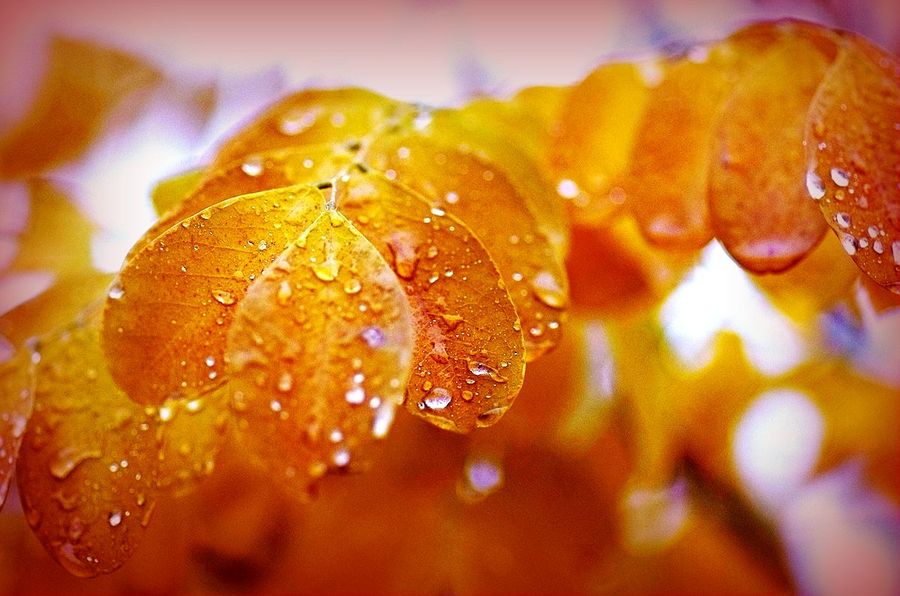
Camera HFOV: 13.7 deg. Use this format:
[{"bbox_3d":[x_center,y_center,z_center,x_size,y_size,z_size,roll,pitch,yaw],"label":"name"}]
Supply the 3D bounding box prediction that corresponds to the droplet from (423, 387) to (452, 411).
[{"bbox_3d":[-0.002,0.013,0.499,0.004,0.003,0.002,0,-21,-13],"label":"droplet"}]

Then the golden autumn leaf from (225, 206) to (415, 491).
[{"bbox_3d":[-0.017,0.007,0.487,0.025,0.043,0.008,1,-31,1],"label":"golden autumn leaf"}]

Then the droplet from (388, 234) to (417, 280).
[{"bbox_3d":[-0.006,-0.005,0.503,0.004,0.006,0.002,0,-21,-13],"label":"droplet"}]

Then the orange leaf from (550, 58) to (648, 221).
[{"bbox_3d":[0.023,-0.023,0.553,0.017,0.028,0.008,8,-25,4],"label":"orange leaf"}]

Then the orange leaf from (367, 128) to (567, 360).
[{"bbox_3d":[0.002,-0.007,0.515,0.024,0.040,0.008,-28,-20,-23],"label":"orange leaf"}]

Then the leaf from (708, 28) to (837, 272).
[{"bbox_3d":[0.046,-0.021,0.524,0.019,0.037,0.009,5,-19,9],"label":"leaf"}]

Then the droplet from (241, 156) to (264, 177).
[{"bbox_3d":[-0.027,-0.018,0.513,0.003,0.003,0.002,0,-27,13],"label":"droplet"}]

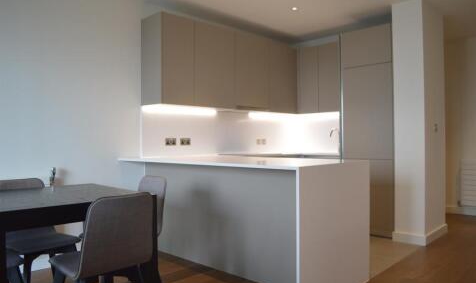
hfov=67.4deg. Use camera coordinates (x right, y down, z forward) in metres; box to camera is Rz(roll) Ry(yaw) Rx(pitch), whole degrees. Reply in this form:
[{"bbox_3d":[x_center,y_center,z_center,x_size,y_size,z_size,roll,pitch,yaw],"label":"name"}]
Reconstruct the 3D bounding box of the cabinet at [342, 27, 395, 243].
[{"bbox_3d":[1.655,-0.106,4.235,0.580,2.344,0.650,-1,0,44],"label":"cabinet"}]

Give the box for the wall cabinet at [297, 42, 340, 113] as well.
[{"bbox_3d":[1.271,-0.845,4.935,0.910,0.914,0.320,-1,0,44],"label":"wall cabinet"}]

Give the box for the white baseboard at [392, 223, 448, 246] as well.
[{"bbox_3d":[2.045,1.012,3.981,0.335,0.100,0.810,-1,0,44],"label":"white baseboard"}]

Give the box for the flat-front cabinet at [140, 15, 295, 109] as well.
[{"bbox_3d":[-0.068,-0.830,4.466,0.377,0.909,2.350,-1,0,44],"label":"flat-front cabinet"}]

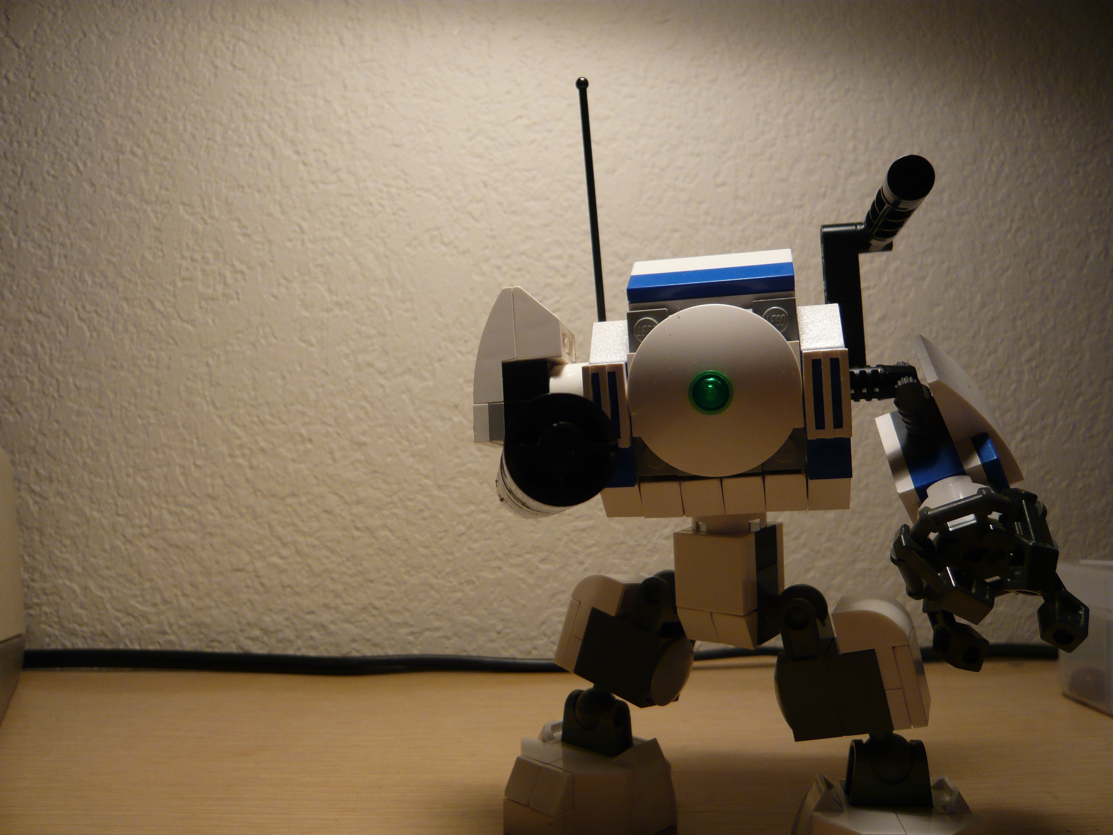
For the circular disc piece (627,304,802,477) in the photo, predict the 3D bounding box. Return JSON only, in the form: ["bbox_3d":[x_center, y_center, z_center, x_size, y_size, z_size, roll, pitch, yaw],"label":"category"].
[{"bbox_3d":[0.028,-0.005,0.164,0.032,0.032,0.006,-3,3,13],"label":"circular disc piece"}]

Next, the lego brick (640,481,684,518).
[{"bbox_3d":[0.021,0.016,0.181,0.008,0.008,0.007,-3,3,13],"label":"lego brick"}]

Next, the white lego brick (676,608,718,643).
[{"bbox_3d":[0.031,0.045,0.195,0.008,0.008,0.007,-1,4,39],"label":"white lego brick"}]

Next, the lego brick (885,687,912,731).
[{"bbox_3d":[0.069,0.057,0.181,0.003,0.008,0.013,-14,-5,23],"label":"lego brick"}]

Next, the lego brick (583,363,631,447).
[{"bbox_3d":[0.010,-0.002,0.171,0.008,0.016,0.003,-3,6,13],"label":"lego brick"}]

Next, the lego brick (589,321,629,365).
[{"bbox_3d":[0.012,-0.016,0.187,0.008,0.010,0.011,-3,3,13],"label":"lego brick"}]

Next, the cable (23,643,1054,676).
[{"bbox_3d":[-0.006,0.098,0.367,0.430,0.014,0.019,0,1,0],"label":"cable"}]

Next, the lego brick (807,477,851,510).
[{"bbox_3d":[0.052,0.014,0.174,0.008,0.008,0.006,-3,6,13],"label":"lego brick"}]

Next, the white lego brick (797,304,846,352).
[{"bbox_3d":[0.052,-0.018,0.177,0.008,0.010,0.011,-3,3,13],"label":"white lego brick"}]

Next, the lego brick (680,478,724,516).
[{"bbox_3d":[0.029,0.016,0.179,0.008,0.008,0.006,-3,6,13],"label":"lego brick"}]

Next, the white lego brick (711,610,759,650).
[{"bbox_3d":[0.038,0.045,0.191,0.008,0.008,0.006,-1,1,38],"label":"white lego brick"}]

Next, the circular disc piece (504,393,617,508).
[{"bbox_3d":[0.001,0.005,0.128,0.016,0.016,0.004,0,-8,-5],"label":"circular disc piece"}]

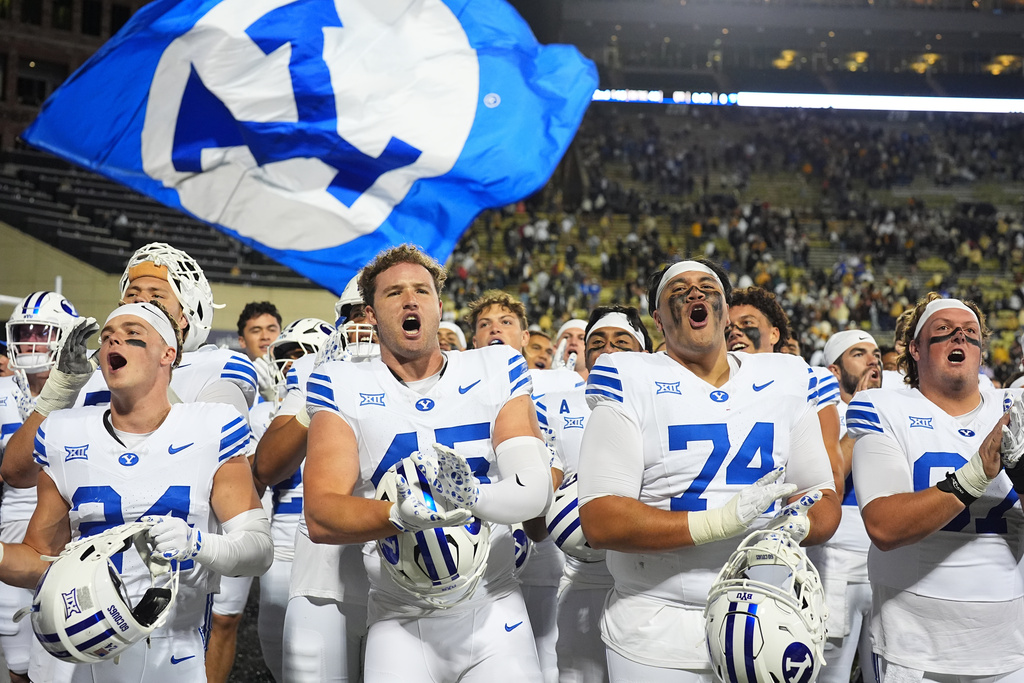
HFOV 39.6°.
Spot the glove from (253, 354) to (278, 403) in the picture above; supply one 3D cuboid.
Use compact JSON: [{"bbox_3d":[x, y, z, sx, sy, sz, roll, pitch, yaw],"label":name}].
[{"bbox_3d":[-0.915,0.138,5.300,0.100,0.200,0.080,-21,-7,30],"label":"glove"}]

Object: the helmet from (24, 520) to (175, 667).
[{"bbox_3d":[-0.868,0.534,3.000,0.280,0.240,0.310,-32,29,13],"label":"helmet"}]

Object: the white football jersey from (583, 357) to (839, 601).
[{"bbox_3d":[0.463,0.330,3.380,0.570,0.610,0.340,0,-1,-9],"label":"white football jersey"}]

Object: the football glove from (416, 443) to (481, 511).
[{"bbox_3d":[-0.138,0.290,3.060,0.120,0.170,0.090,-26,24,28],"label":"football glove"}]

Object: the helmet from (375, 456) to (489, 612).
[{"bbox_3d":[-0.172,0.416,3.080,0.240,0.310,0.260,-14,-14,-4],"label":"helmet"}]

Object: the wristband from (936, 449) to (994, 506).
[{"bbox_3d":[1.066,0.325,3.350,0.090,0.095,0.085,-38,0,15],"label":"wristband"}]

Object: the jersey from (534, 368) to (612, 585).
[{"bbox_3d":[0.274,0.424,4.400,0.560,0.670,0.330,1,-1,3],"label":"jersey"}]

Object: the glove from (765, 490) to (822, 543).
[{"bbox_3d":[0.610,0.385,3.100,0.170,0.090,0.110,4,3,-43],"label":"glove"}]

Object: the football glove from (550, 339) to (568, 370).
[{"bbox_3d":[0.207,0.080,6.200,0.100,0.180,0.080,17,-4,-36],"label":"football glove"}]

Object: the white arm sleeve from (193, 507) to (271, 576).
[{"bbox_3d":[-0.630,0.450,3.220,0.130,0.160,0.270,-1,-1,42],"label":"white arm sleeve"}]

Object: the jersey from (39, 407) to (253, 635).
[{"bbox_3d":[-0.870,0.420,3.350,0.510,0.560,0.300,0,-2,1],"label":"jersey"}]

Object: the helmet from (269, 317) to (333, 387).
[{"bbox_3d":[-0.762,0.052,5.300,0.310,0.280,0.240,-9,0,-43],"label":"helmet"}]

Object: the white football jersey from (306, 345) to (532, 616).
[{"bbox_3d":[-0.215,0.330,3.350,0.540,0.630,0.330,-3,-1,-7],"label":"white football jersey"}]

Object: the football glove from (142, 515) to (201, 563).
[{"bbox_3d":[-0.728,0.422,3.050,0.130,0.105,0.100,15,-27,-12],"label":"football glove"}]

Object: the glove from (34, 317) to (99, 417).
[{"bbox_3d":[-1.131,0.064,3.620,0.130,0.250,0.100,19,6,-21],"label":"glove"}]

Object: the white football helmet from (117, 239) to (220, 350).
[{"bbox_3d":[-0.947,-0.118,3.920,0.240,0.310,0.280,-3,10,21],"label":"white football helmet"}]

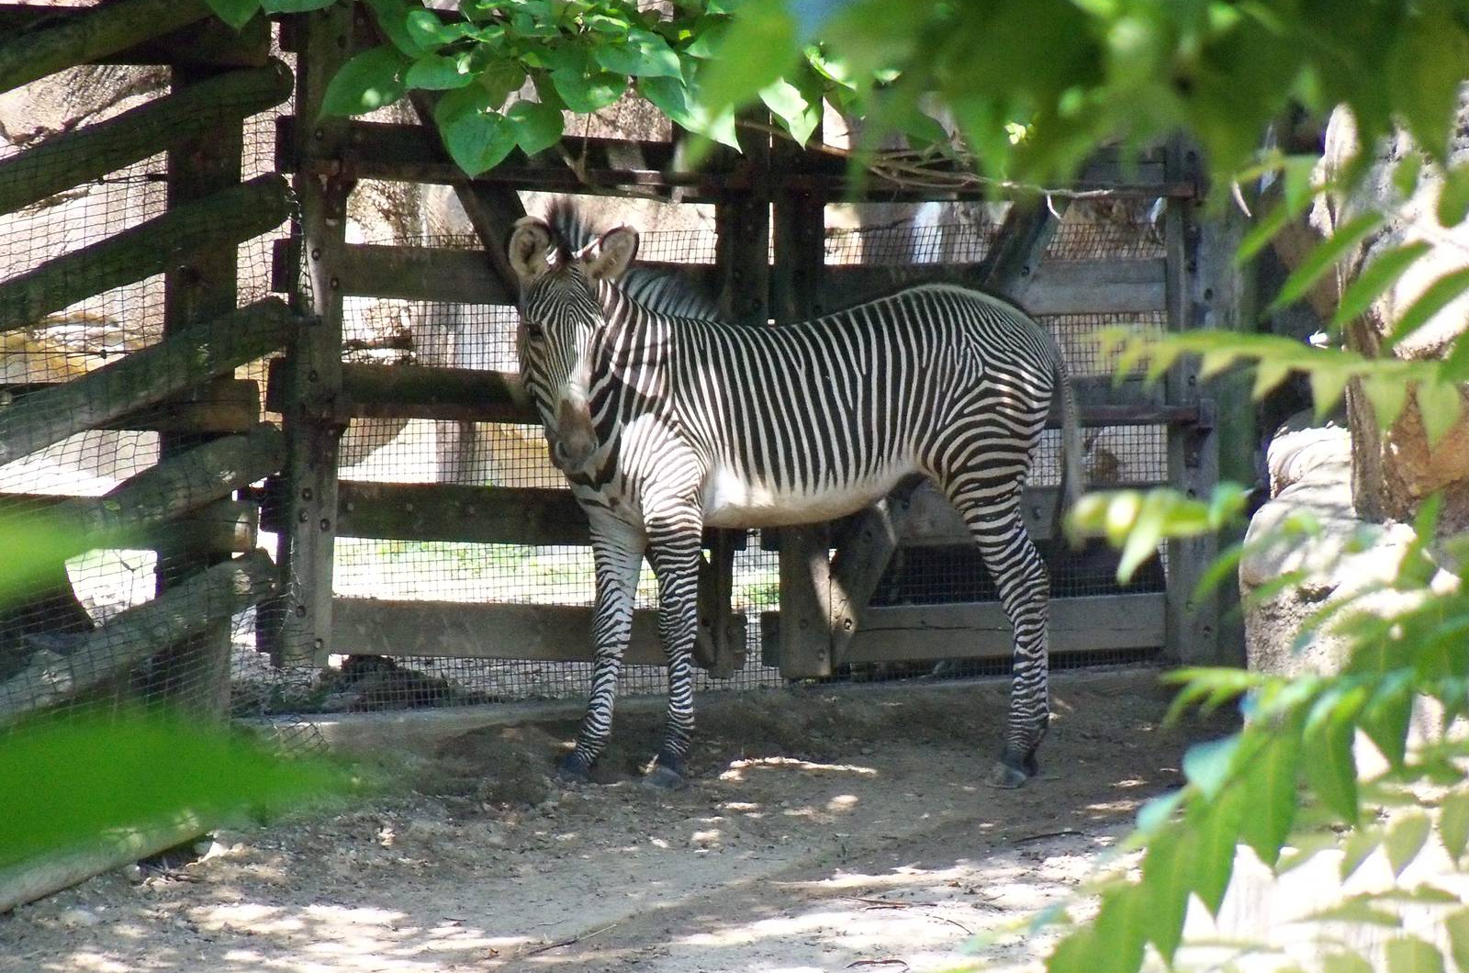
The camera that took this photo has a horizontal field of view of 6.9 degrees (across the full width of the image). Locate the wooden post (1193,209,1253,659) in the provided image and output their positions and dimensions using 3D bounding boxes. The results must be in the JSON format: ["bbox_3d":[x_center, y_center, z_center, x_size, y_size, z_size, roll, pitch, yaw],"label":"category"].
[{"bbox_3d":[1.319,-0.184,32.700,0.140,1.361,0.140,-3,5,-37],"label":"wooden post"}]

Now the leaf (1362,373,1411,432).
[{"bbox_3d":[0.537,-0.070,10.000,0.041,0.051,0.025,0,7,0],"label":"leaf"}]

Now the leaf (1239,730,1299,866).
[{"bbox_3d":[0.463,0.270,10.500,0.053,0.118,0.030,0,4,-6],"label":"leaf"}]

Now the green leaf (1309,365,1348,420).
[{"bbox_3d":[0.514,-0.081,10.500,0.035,0.048,0.018,0,4,-6],"label":"green leaf"}]

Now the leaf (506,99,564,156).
[{"bbox_3d":[-0.483,-0.860,29.100,0.149,0.138,0.060,0,4,-6],"label":"leaf"}]

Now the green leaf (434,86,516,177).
[{"bbox_3d":[-0.620,-0.843,29.000,0.195,0.214,0.070,0,4,-6],"label":"green leaf"}]

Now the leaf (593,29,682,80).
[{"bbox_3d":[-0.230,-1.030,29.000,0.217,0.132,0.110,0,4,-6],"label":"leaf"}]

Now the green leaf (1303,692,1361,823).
[{"bbox_3d":[0.517,0.235,10.500,0.050,0.113,0.035,0,7,0],"label":"green leaf"}]

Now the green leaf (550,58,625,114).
[{"bbox_3d":[-0.350,-0.963,29.050,0.181,0.143,0.090,0,4,-6],"label":"green leaf"}]

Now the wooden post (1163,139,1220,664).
[{"bbox_3d":[1.213,-0.266,32.200,0.135,1.474,0.090,-4,8,-32],"label":"wooden post"}]

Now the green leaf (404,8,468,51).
[{"bbox_3d":[-0.589,-0.903,24.000,0.127,0.074,0.080,0,7,0],"label":"green leaf"}]

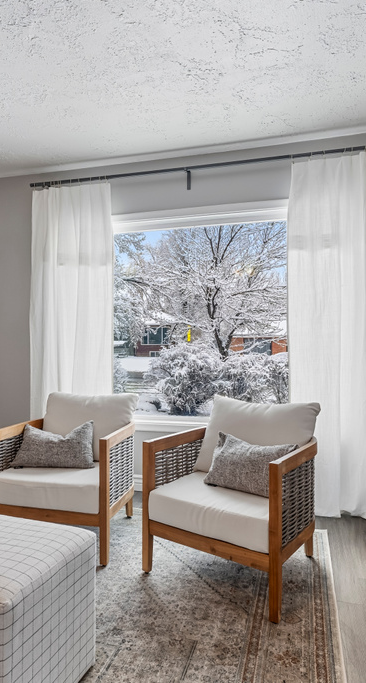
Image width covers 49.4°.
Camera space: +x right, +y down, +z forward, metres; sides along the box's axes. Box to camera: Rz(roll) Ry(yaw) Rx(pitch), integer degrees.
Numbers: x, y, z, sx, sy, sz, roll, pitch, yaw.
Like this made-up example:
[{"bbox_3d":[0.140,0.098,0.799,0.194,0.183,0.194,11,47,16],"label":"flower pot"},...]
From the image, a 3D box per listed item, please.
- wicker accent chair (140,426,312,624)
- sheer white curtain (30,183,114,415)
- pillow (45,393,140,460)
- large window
[{"bbox_3d":[0.264,0.784,2.013,0.665,0.630,0.670,0,0,31],"label":"wicker accent chair"},{"bbox_3d":[-0.859,-0.027,3.046,0.700,2.300,0.130,0,0,14],"label":"sheer white curtain"},{"bbox_3d":[-0.590,0.525,2.482,0.570,0.450,0.170,0,-25,6],"label":"pillow"},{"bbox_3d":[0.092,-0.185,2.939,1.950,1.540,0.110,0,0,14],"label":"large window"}]

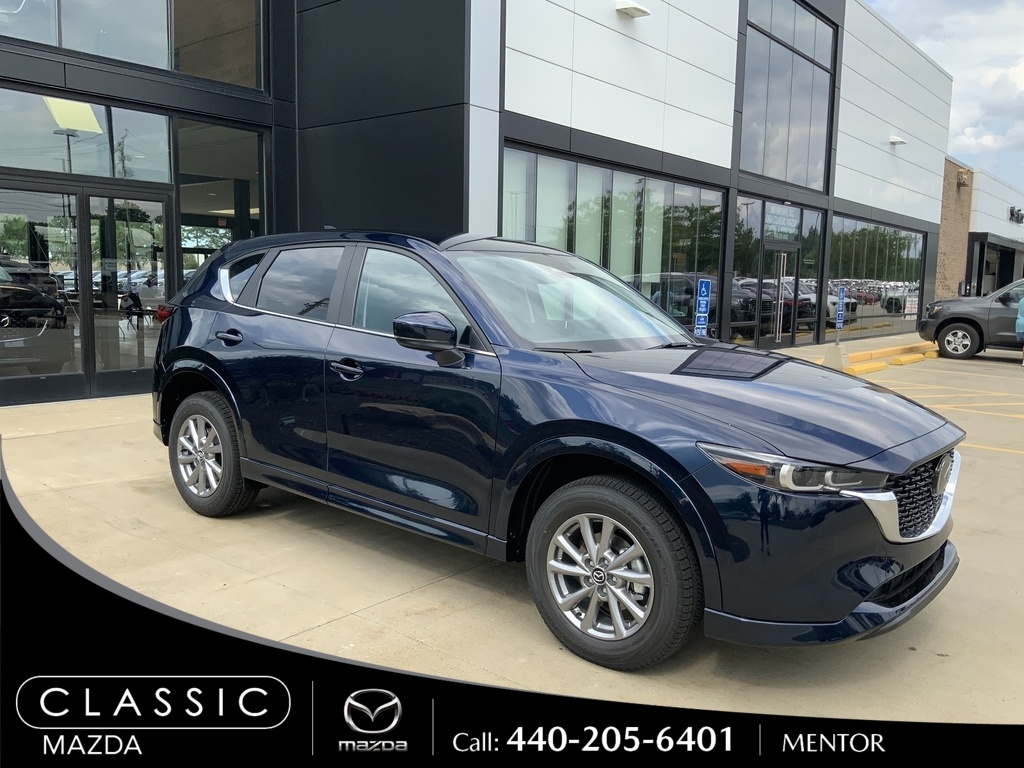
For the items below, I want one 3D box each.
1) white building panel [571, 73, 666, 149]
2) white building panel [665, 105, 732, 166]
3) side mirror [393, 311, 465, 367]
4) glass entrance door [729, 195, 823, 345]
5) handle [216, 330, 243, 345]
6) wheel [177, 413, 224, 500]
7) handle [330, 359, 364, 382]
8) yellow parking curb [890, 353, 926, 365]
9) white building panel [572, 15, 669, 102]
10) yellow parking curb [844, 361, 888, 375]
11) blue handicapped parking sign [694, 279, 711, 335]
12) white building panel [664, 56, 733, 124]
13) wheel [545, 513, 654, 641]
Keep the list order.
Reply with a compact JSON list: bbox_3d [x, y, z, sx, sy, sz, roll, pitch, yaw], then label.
[{"bbox_3d":[1.599,-3.988,12.707,0.070,0.749,2.562,7,9,39],"label":"white building panel"},{"bbox_3d":[3.224,-4.248,14.841,0.060,0.756,2.546,7,9,39],"label":"white building panel"},{"bbox_3d":[-0.347,-0.190,3.559,0.190,0.225,0.230,8,10,39],"label":"side mirror"},{"bbox_3d":[5.635,-2.226,17.989,0.150,2.970,4.550,6,9,39],"label":"glass entrance door"},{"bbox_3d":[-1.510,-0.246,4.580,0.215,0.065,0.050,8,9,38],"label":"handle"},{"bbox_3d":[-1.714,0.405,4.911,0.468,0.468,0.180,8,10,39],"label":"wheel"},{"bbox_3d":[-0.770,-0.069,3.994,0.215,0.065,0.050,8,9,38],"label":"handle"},{"bbox_3d":[8.467,-0.527,18.316,0.200,0.125,1.820,7,9,39],"label":"yellow parking curb"},{"bbox_3d":[1.630,-4.797,12.774,0.060,0.763,2.585,7,9,39],"label":"white building panel"},{"bbox_3d":[6.599,-0.296,15.937,0.190,0.125,1.830,7,9,39],"label":"yellow parking curb"},{"bbox_3d":[2.567,-1.004,11.467,0.030,0.790,0.305,8,8,38],"label":"blue handicapped parking sign"},{"bbox_3d":[3.244,-5.003,14.755,0.060,0.764,2.542,7,9,39],"label":"white building panel"},{"bbox_3d":[0.370,0.705,3.224,0.468,0.468,0.180,8,10,39],"label":"wheel"}]

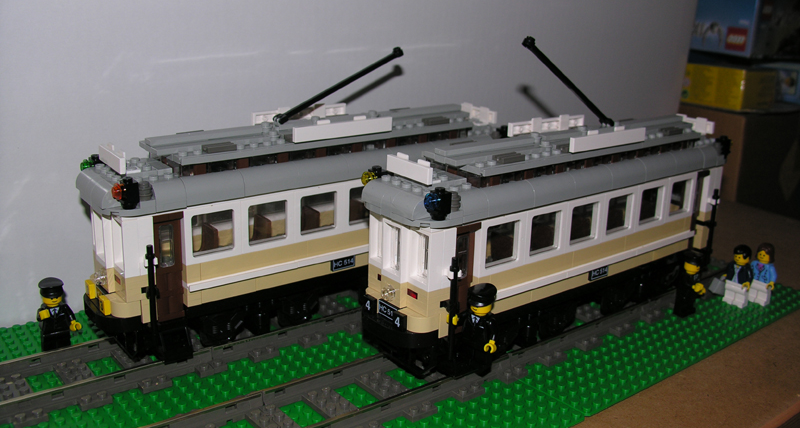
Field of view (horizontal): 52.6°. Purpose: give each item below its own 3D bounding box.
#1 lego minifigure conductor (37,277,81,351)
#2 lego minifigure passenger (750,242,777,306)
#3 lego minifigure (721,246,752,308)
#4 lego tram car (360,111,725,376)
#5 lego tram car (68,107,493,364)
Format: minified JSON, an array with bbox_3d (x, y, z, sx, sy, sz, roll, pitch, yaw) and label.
[{"bbox_3d":[-0.181,0.056,0.427,0.025,0.043,0.017,-11,21,-37],"label":"lego minifigure conductor"},{"bbox_3d":[0.237,0.039,0.530,0.015,0.041,0.025,-11,21,-37],"label":"lego minifigure passenger"},{"bbox_3d":[0.221,0.040,0.527,0.015,0.041,0.025,-11,21,-37],"label":"lego minifigure"},{"bbox_3d":[0.098,0.005,0.478,0.272,0.118,0.058,-11,21,-38],"label":"lego tram car"},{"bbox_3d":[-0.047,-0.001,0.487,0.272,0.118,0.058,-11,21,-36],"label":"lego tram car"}]

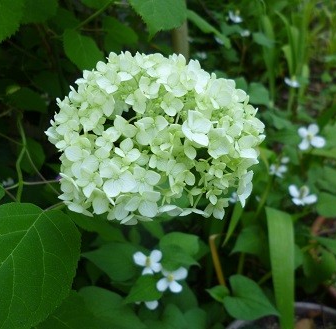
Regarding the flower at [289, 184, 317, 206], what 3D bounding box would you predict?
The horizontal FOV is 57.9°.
[{"bbox_3d":[0.170,0.038,0.380,0.032,0.016,0.032,17,36,25],"label":"flower"}]

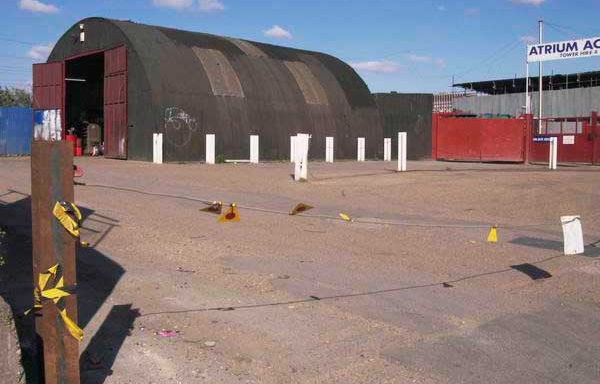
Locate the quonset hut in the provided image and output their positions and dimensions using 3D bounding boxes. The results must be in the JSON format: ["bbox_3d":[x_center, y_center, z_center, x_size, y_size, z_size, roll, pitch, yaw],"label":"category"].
[{"bbox_3d":[-4.005,-4.305,27.734,12.300,5.450,10.650,-4,7,-45],"label":"quonset hut"}]

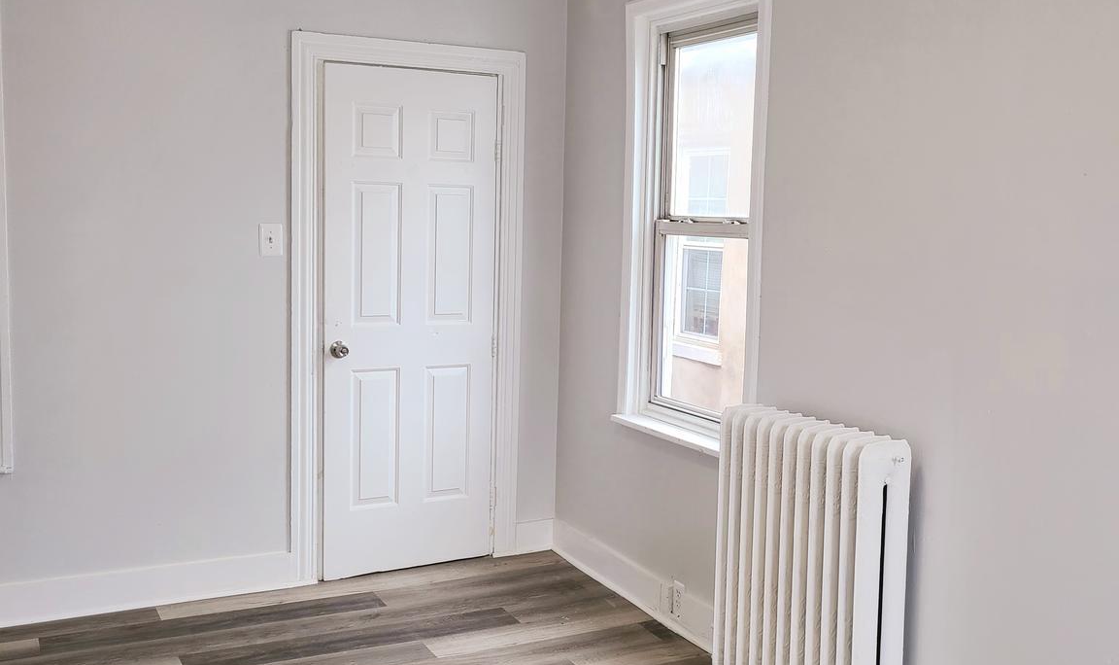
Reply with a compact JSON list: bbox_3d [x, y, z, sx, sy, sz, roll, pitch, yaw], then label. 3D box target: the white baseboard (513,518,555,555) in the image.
[{"bbox_3d":[-0.112,0.917,5.039,0.188,0.145,0.020,-2,7,-28],"label":"white baseboard"}]

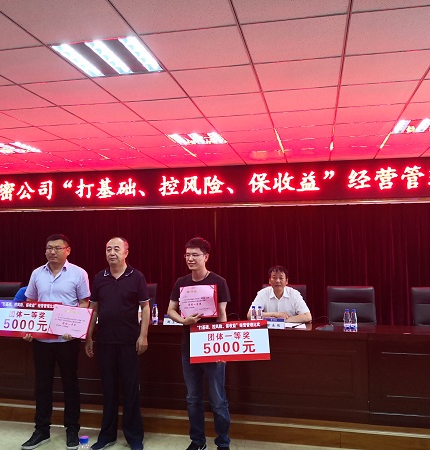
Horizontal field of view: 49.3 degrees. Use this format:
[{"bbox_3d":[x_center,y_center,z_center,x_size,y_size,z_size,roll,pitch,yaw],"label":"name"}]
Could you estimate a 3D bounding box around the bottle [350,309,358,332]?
[{"bbox_3d":[1.218,0.833,4.109,0.061,0.205,0.061,-1,-3,12],"label":"bottle"}]

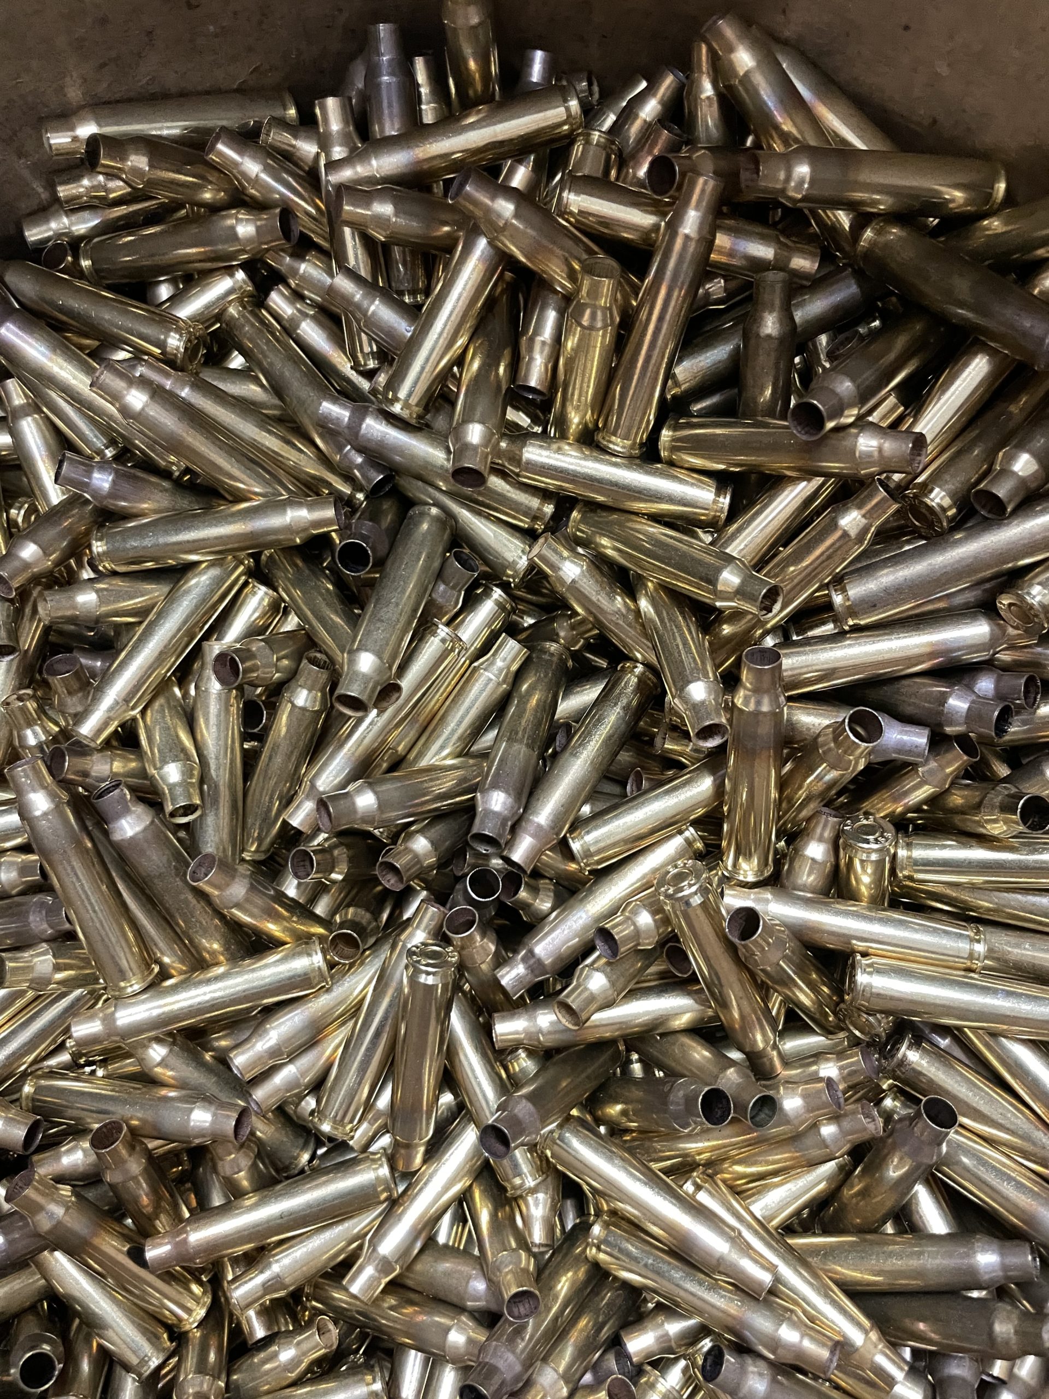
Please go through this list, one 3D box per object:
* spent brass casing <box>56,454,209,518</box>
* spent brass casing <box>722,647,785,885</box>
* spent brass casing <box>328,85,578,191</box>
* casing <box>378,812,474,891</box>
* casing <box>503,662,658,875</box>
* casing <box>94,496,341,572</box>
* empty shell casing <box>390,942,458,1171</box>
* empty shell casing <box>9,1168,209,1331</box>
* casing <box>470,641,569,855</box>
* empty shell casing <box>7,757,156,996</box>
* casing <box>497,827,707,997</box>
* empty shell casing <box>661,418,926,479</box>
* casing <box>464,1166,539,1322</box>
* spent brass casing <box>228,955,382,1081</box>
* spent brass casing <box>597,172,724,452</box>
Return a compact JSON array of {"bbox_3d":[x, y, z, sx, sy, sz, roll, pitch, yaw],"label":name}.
[{"bbox_3d":[-0.064,-0.035,0.197,0.045,0.010,0.010,20,68,-15],"label":"spent brass casing"},{"bbox_3d":[0.041,0.012,0.187,0.010,0.045,0.010,4,31,13],"label":"spent brass casing"},{"bbox_3d":[-0.012,-0.096,0.183,0.045,0.010,0.010,-16,69,3],"label":"spent brass casing"},{"bbox_3d":[-0.013,0.025,0.214,0.010,0.010,0.045,43,41,10],"label":"casing"},{"bbox_3d":[0.010,0.013,0.200,0.010,0.010,0.045,33,72,8],"label":"casing"},{"bbox_3d":[-0.056,-0.031,0.193,0.045,0.010,0.010,-8,83,5],"label":"casing"},{"bbox_3d":[-0.020,0.068,0.197,0.010,0.010,0.045,7,104,-3],"label":"empty shell casing"},{"bbox_3d":[-0.077,0.102,0.196,0.045,0.010,0.010,52,53,-24],"label":"empty shell casing"},{"bbox_3d":[-0.001,0.008,0.199,0.010,0.010,0.045,16,52,4],"label":"casing"},{"bbox_3d":[-0.079,0.031,0.185,0.010,0.010,0.045,-19,106,0],"label":"empty shell casing"},{"bbox_3d":[0.014,0.039,0.195,0.045,0.010,0.010,-37,78,-12],"label":"casing"},{"bbox_3d":[0.044,-0.042,0.177,0.045,0.010,0.010,15,72,39],"label":"empty shell casing"},{"bbox_3d":[-0.005,0.105,0.211,0.010,0.045,0.010,-38,105,-2],"label":"casing"},{"bbox_3d":[-0.038,0.060,0.210,0.045,0.010,0.010,-30,75,-35],"label":"spent brass casing"},{"bbox_3d":[0.023,-0.065,0.179,0.010,0.010,0.045,17,114,1],"label":"spent brass casing"}]

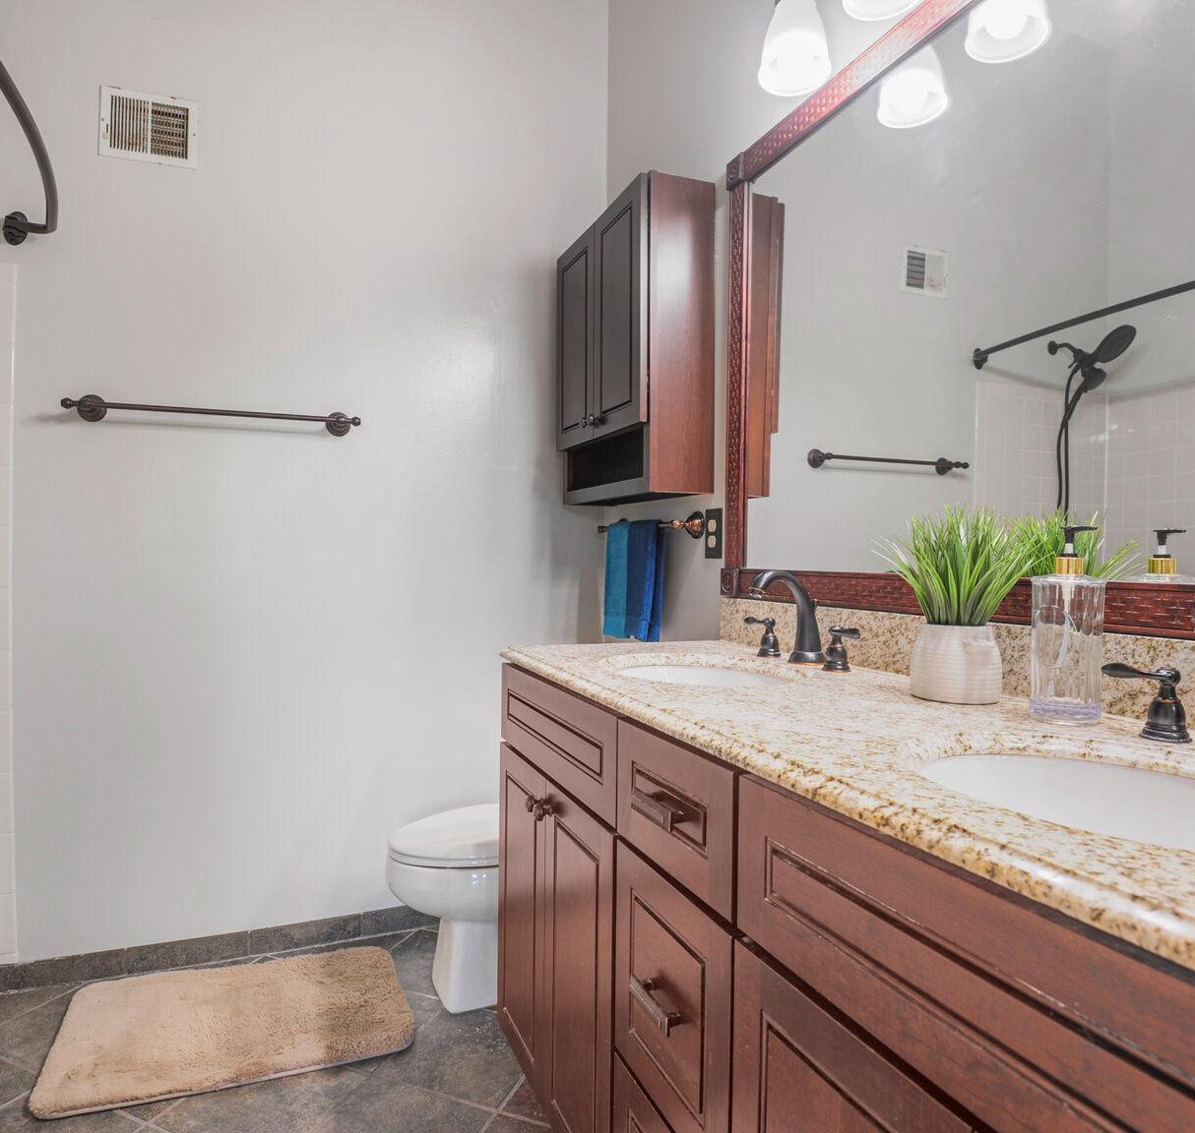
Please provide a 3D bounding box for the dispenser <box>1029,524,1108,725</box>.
[{"bbox_3d":[0.549,0.065,0.882,0.078,0.228,0.078,0,0,-23],"label":"dispenser"}]

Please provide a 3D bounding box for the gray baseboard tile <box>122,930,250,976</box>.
[{"bbox_3d":[-1.112,1.052,2.033,0.305,0.074,0.012,0,0,-20],"label":"gray baseboard tile"}]

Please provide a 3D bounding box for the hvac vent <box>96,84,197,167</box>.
[{"bbox_3d":[-1.180,-1.157,1.988,0.236,0.186,0.016,0,0,-23],"label":"hvac vent"}]

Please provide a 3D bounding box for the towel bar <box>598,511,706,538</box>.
[{"bbox_3d":[0.131,-0.107,2.091,0.080,0.068,0.550,0,0,-23],"label":"towel bar"}]

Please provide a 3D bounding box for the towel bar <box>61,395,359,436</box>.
[{"bbox_3d":[-1.004,-0.403,2.009,0.720,0.070,0.078,0,0,-23],"label":"towel bar"}]

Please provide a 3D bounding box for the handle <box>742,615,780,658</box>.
[{"bbox_3d":[0.319,0.134,1.472,0.045,0.077,0.088,0,1,-36],"label":"handle"}]

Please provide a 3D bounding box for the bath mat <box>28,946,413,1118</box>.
[{"bbox_3d":[-0.859,1.075,1.806,0.780,0.028,0.485,0,0,-23],"label":"bath mat"}]

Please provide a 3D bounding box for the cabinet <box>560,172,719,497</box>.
[{"bbox_3d":[0.082,-0.556,2.063,0.200,0.757,0.578,0,0,-23],"label":"cabinet"}]

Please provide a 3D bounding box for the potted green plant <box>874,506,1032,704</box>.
[{"bbox_3d":[0.494,0.046,1.051,0.190,0.262,0.200,0,0,-23],"label":"potted green plant"}]

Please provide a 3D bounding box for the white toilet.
[{"bbox_3d":[-0.176,0.721,1.959,0.720,0.740,0.430,0,0,-23],"label":"white toilet"}]

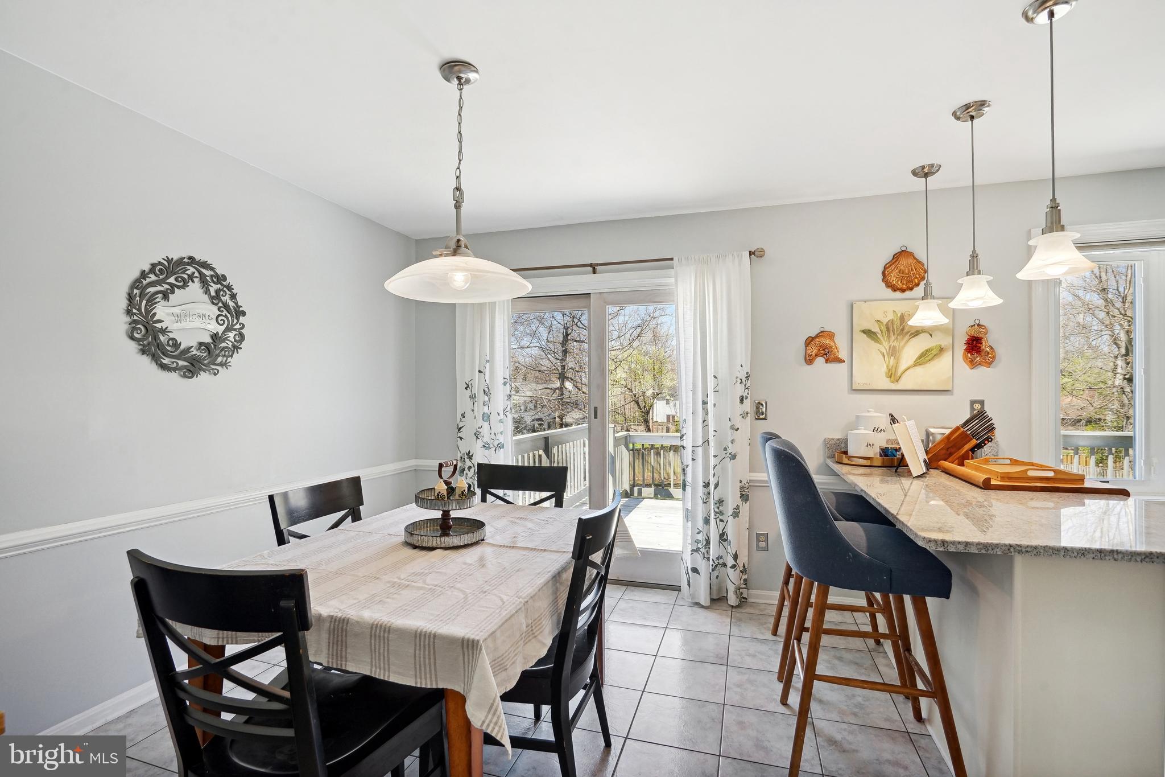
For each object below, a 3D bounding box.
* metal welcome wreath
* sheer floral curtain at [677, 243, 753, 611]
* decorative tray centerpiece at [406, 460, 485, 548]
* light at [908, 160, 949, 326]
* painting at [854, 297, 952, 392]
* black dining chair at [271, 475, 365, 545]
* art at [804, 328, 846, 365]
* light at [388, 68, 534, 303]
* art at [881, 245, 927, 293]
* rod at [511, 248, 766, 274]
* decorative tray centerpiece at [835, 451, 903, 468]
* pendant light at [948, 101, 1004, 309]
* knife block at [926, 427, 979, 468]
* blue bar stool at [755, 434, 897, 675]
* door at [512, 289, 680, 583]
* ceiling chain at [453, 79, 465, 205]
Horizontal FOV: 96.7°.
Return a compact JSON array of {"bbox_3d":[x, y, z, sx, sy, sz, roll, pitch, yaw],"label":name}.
[{"bbox_3d":[-1.806,-0.331,2.390,0.030,0.560,0.530,0,-1,18],"label":"metal welcome wreath"},{"bbox_3d":[0.812,0.239,3.212,0.470,2.140,0.120,0,-1,18],"label":"sheer floral curtain"},{"bbox_3d":[-0.470,0.401,1.857,0.295,0.285,0.295,0,-1,0],"label":"decorative tray centerpiece"},{"bbox_3d":[1.768,-0.735,2.659,0.178,0.800,0.178,0,-1,18],"label":"light"},{"bbox_3d":[1.817,-0.245,2.941,0.497,0.505,0.035,0,-1,18],"label":"painting"},{"bbox_3d":[-0.819,0.844,1.991,0.490,0.920,0.490,0,-1,14],"label":"black dining chair"},{"bbox_3d":[1.432,-0.248,3.059,0.220,0.213,0.050,0,-1,18],"label":"art"},{"bbox_3d":[-0.447,-0.758,1.878,0.507,0.800,0.507,0,-1,0],"label":"light"},{"bbox_3d":[1.840,-0.684,2.966,0.230,0.270,0.050,0,-1,18],"label":"art"},{"bbox_3d":[0.058,-0.814,3.458,2.200,0.070,0.090,0,-1,18],"label":"rod"},{"bbox_3d":[1.593,0.386,2.846,0.370,0.055,0.360,0,-1,18],"label":"decorative tray centerpiece"},{"bbox_3d":[1.580,-0.726,2.092,0.190,0.800,0.190,0,-1,18],"label":"pendant light"},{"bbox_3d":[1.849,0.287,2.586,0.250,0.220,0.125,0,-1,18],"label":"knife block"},{"bbox_3d":[1.161,0.758,2.489,0.610,1.090,0.540,0,-1,18],"label":"blue bar stool"},{"bbox_3d":[0.121,0.327,3.578,1.780,1.950,0.110,0,-1,18],"label":"door"},{"bbox_3d":[-0.431,-0.870,1.833,0.038,0.460,0.036,0,-1,18],"label":"ceiling chain"}]

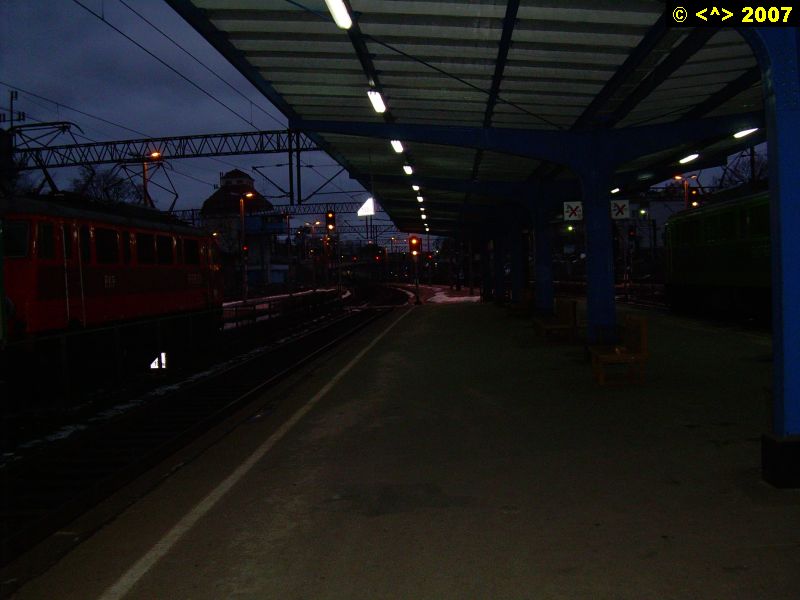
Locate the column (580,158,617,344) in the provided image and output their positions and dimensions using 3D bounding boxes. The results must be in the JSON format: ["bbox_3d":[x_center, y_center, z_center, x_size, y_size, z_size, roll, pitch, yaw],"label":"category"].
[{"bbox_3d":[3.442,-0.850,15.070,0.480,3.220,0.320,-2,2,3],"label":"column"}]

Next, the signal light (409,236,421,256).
[{"bbox_3d":[0.826,-3.103,50.000,0.600,1.220,0.400,-2,2,3],"label":"signal light"}]

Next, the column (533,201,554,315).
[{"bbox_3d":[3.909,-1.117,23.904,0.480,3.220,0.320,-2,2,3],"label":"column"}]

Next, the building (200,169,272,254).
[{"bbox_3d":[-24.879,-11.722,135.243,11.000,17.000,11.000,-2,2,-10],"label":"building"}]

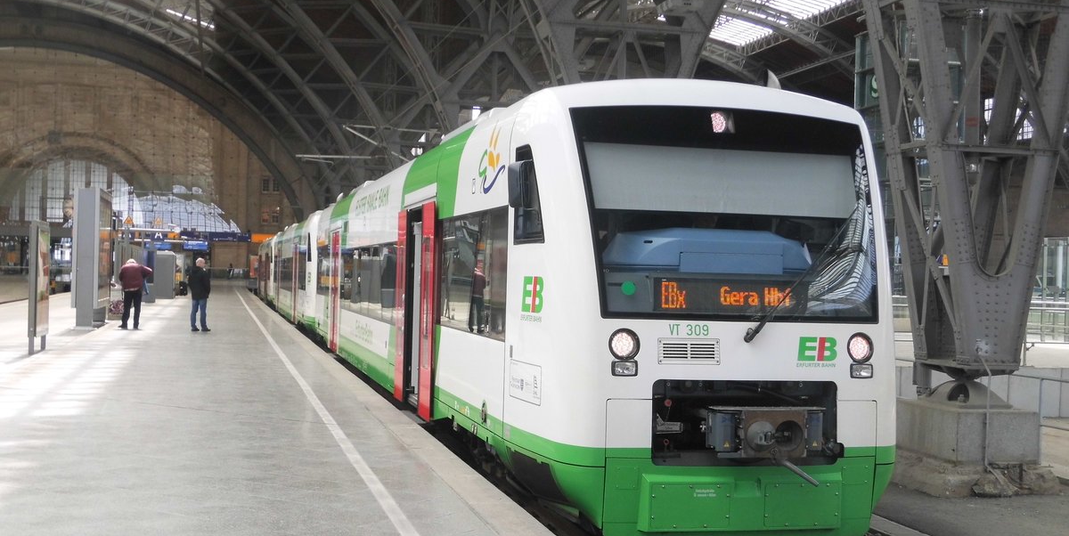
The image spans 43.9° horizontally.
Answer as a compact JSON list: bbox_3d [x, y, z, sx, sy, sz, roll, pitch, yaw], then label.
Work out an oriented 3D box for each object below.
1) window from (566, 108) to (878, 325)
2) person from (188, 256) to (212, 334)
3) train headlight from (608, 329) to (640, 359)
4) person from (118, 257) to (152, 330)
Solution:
[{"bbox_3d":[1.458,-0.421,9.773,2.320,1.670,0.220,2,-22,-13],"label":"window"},{"bbox_3d":[-7.935,0.627,31.510,0.360,1.740,0.520,2,0,-38],"label":"person"},{"bbox_3d":[0.622,0.533,9.287,0.220,0.215,0.100,2,0,-13],"label":"train headlight"},{"bbox_3d":[-9.615,0.611,31.996,0.760,1.690,0.460,2,0,-16],"label":"person"}]

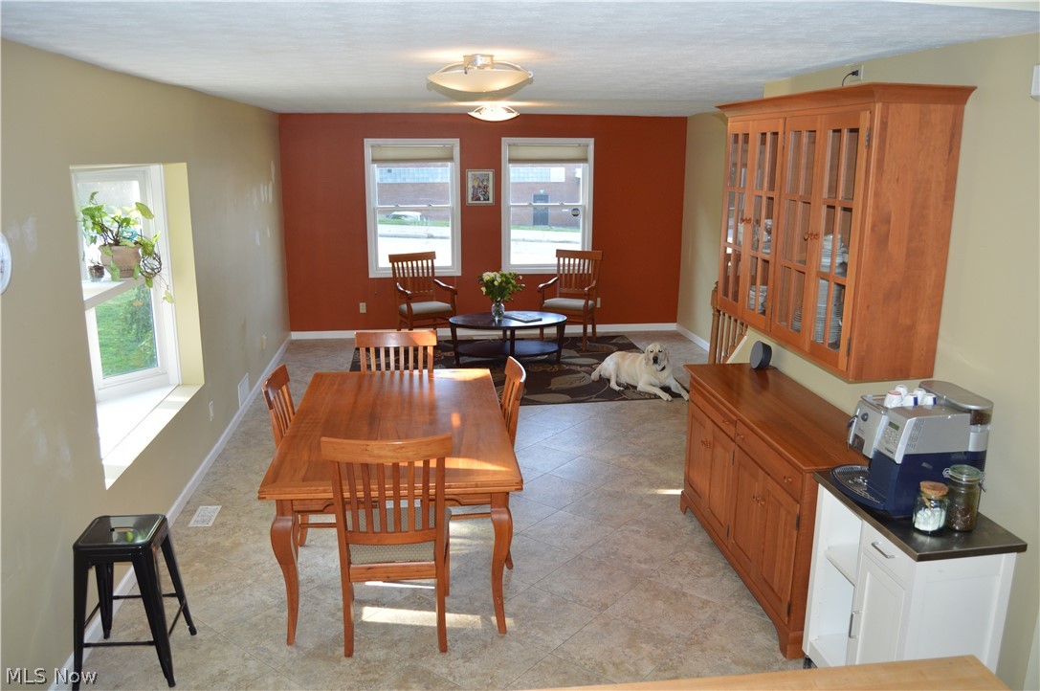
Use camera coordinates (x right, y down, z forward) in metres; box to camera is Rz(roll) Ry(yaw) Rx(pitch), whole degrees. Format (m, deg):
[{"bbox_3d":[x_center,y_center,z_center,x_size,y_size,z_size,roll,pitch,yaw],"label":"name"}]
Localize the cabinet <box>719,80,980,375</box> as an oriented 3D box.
[{"bbox_3d":[1.336,-0.570,3.608,0.403,1.093,1.494,-2,14,-7],"label":"cabinet"}]

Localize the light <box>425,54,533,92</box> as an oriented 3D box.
[{"bbox_3d":[-0.168,-1.142,3.277,0.438,0.145,0.438,-2,14,-7],"label":"light"}]

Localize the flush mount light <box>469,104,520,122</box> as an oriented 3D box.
[{"bbox_3d":[-0.201,-1.832,6.108,0.408,0.144,0.408,-2,14,-7],"label":"flush mount light"}]

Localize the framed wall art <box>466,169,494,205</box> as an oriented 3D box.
[{"bbox_3d":[-0.432,-1.743,8.625,0.307,0.390,0.030,-2,14,-7],"label":"framed wall art"}]

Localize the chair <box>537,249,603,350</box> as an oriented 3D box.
[{"bbox_3d":[0.562,-0.512,8.564,0.570,1.000,0.630,6,15,20],"label":"chair"}]

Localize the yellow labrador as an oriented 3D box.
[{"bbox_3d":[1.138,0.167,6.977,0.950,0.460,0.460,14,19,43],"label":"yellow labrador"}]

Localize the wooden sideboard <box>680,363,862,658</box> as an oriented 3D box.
[{"bbox_3d":[1.299,0.722,3.907,0.531,0.880,1.471,-2,14,-7],"label":"wooden sideboard"}]

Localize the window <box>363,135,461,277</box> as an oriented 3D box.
[{"bbox_3d":[-1.168,-1.509,8.613,1.023,1.512,0.100,-2,14,-7],"label":"window"}]

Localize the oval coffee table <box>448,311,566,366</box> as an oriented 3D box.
[{"bbox_3d":[-0.111,-0.033,7.740,1.167,0.465,0.735,-1,14,-4],"label":"oval coffee table"}]

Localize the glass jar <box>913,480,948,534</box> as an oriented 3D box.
[{"bbox_3d":[1.376,0.542,2.605,0.100,0.153,0.100,0,14,0],"label":"glass jar"}]

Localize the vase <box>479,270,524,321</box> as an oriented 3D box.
[{"bbox_3d":[-0.164,-0.488,7.681,0.438,0.484,0.398,-2,14,-7],"label":"vase"}]

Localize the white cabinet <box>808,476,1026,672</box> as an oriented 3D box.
[{"bbox_3d":[1.406,0.989,2.898,0.402,0.856,0.653,-2,14,-7],"label":"white cabinet"}]

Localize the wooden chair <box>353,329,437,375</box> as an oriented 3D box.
[{"bbox_3d":[-0.738,0.450,4.721,0.499,1.000,0.522,-2,14,-7],"label":"wooden chair"}]

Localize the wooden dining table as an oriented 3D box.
[{"bbox_3d":[-0.619,0.738,4.082,1.063,0.754,1.701,-2,14,-7],"label":"wooden dining table"}]

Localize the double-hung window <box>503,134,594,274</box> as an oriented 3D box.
[{"bbox_3d":[0.314,-1.552,8.797,1.041,1.503,0.100,-2,14,-7],"label":"double-hung window"}]

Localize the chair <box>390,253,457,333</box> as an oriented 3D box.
[{"bbox_3d":[-1.024,-0.449,8.281,0.570,1.000,0.630,-7,16,-27],"label":"chair"}]

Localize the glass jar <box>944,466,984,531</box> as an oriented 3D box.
[{"bbox_3d":[1.490,0.512,2.617,0.105,0.206,0.098,0,14,0],"label":"glass jar"}]

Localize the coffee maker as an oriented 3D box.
[{"bbox_3d":[1.388,0.360,2.828,0.438,0.398,0.348,-2,14,-7],"label":"coffee maker"}]

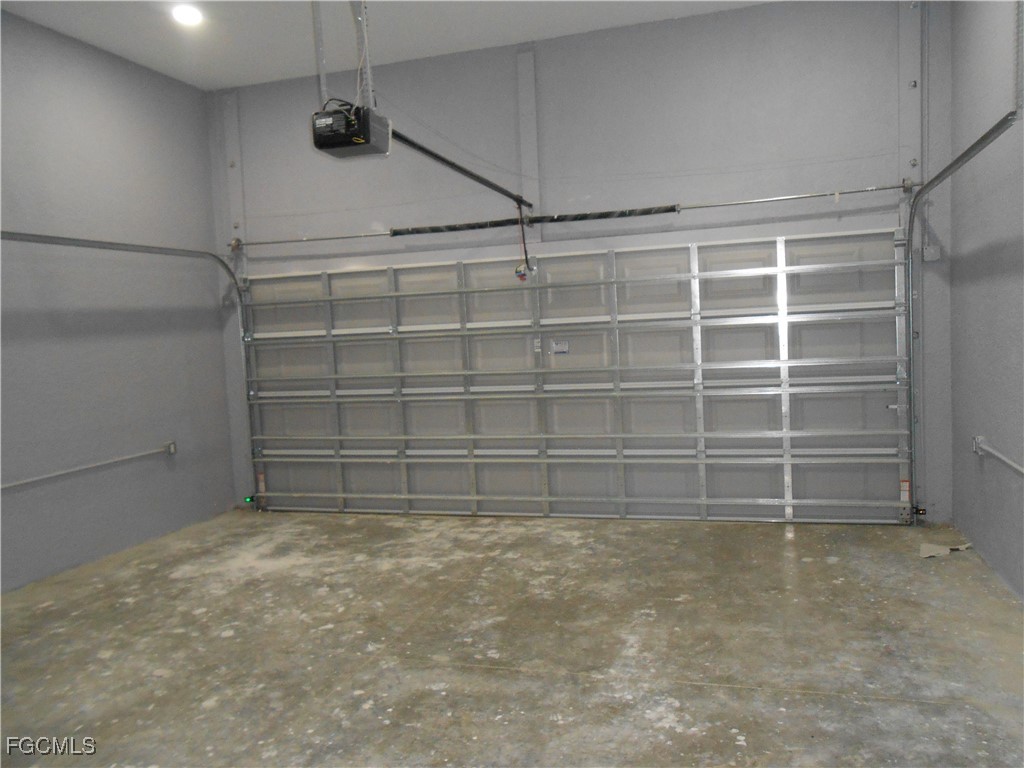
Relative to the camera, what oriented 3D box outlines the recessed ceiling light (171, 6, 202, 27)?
[{"bbox_3d":[-2.271,-2.575,5.374,0.200,0.060,0.200,-2,4,16],"label":"recessed ceiling light"}]

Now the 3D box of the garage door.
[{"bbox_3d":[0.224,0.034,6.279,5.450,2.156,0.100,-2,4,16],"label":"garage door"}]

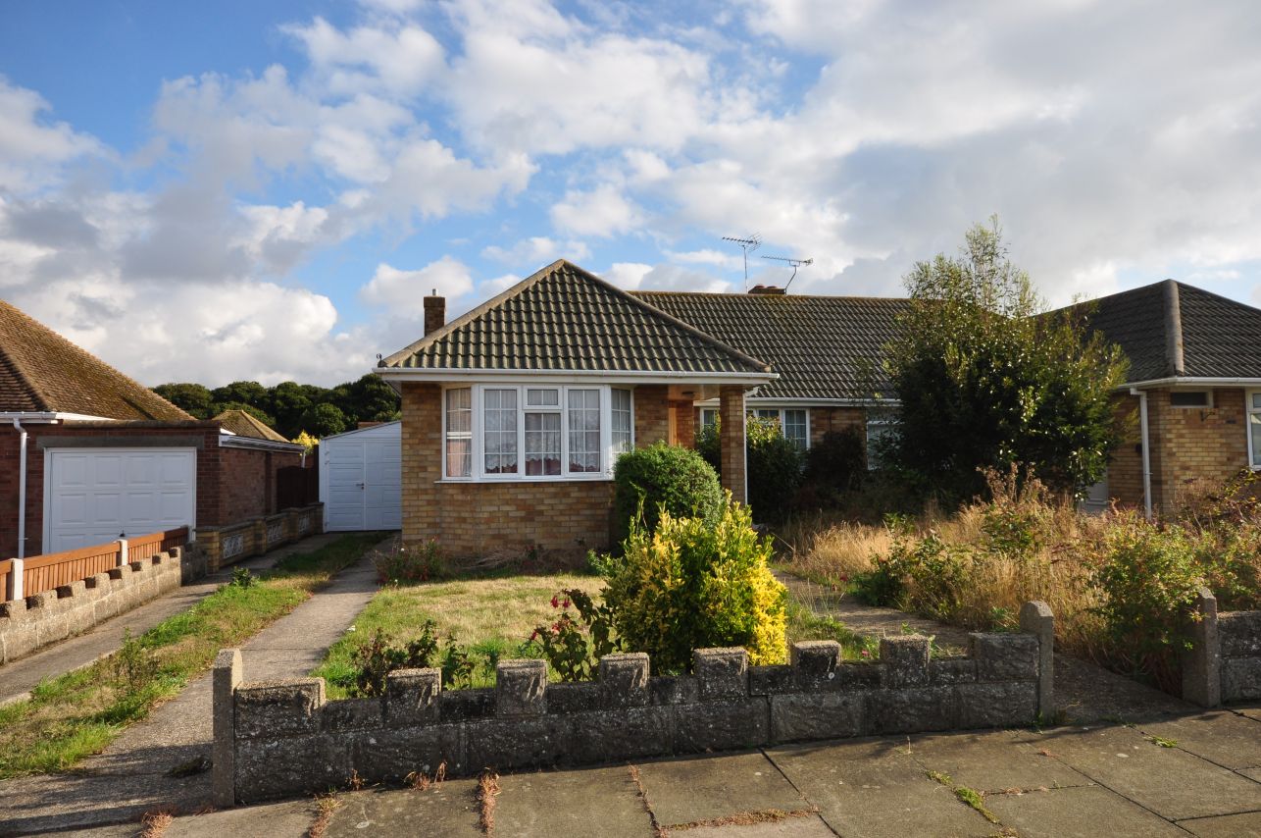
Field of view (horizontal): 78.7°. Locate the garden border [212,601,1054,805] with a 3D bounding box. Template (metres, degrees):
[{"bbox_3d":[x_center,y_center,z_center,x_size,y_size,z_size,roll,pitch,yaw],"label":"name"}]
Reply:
[{"bbox_3d":[0.193,1.248,3.564,3.900,0.600,0.140,0,-3,-11],"label":"garden border"}]

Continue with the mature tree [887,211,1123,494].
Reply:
[{"bbox_3d":[6.429,-0.786,13.202,4.000,5.299,3.700,0,-3,-12],"label":"mature tree"}]

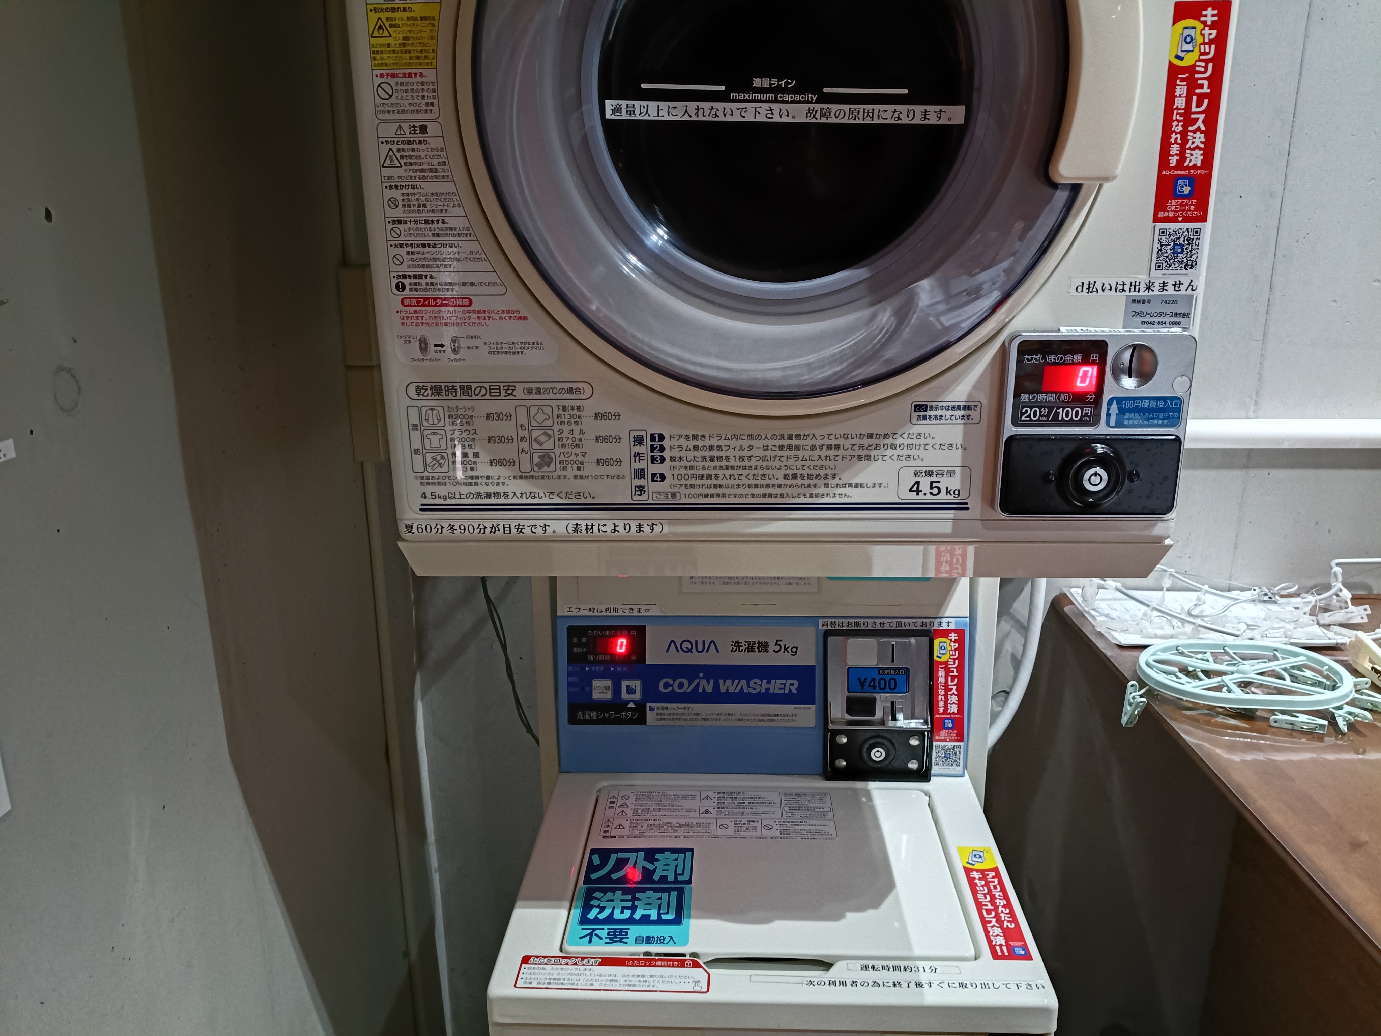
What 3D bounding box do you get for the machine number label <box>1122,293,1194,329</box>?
[{"bbox_3d":[0.355,-0.157,0.788,0.051,0.028,0.002,0,16,2],"label":"machine number label"}]

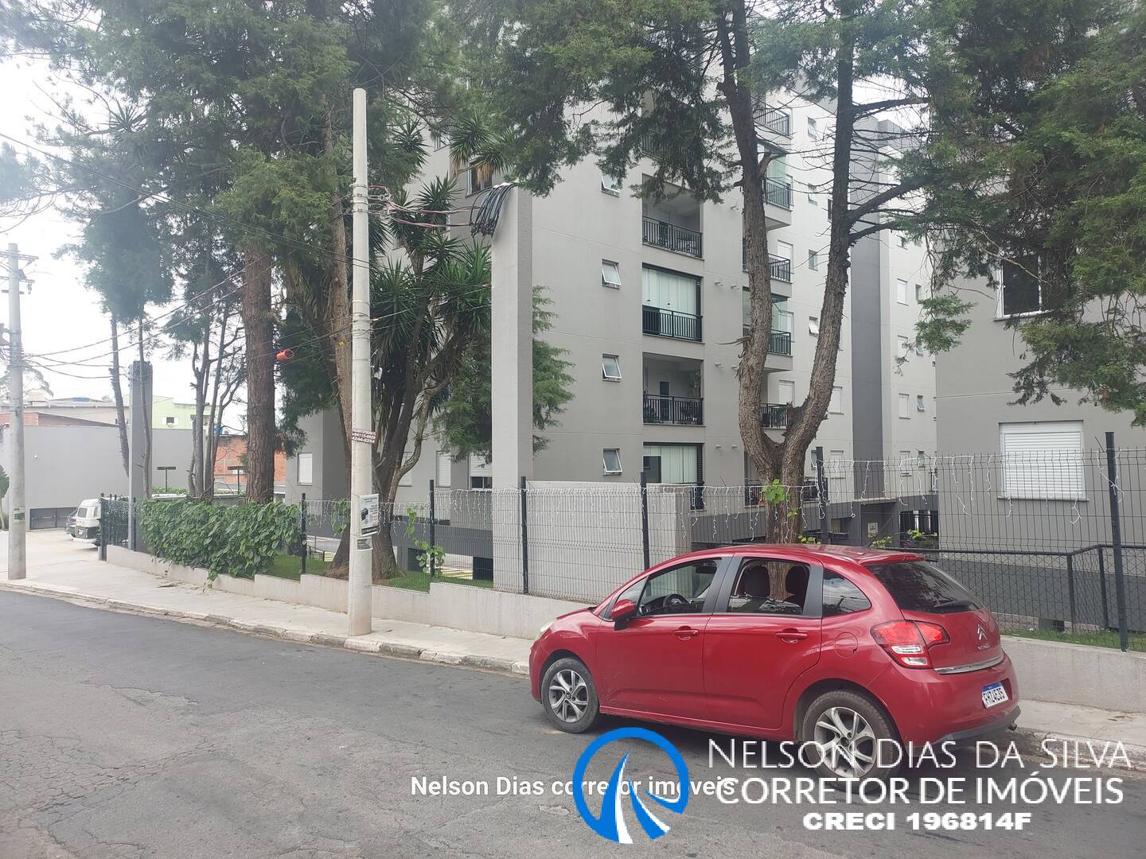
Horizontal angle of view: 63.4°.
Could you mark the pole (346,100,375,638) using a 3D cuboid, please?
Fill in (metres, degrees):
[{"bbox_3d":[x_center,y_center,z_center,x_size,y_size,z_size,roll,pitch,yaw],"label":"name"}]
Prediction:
[{"bbox_3d":[-2.987,-1.004,13.036,0.330,7.714,0.330,0,-2,-13],"label":"pole"}]

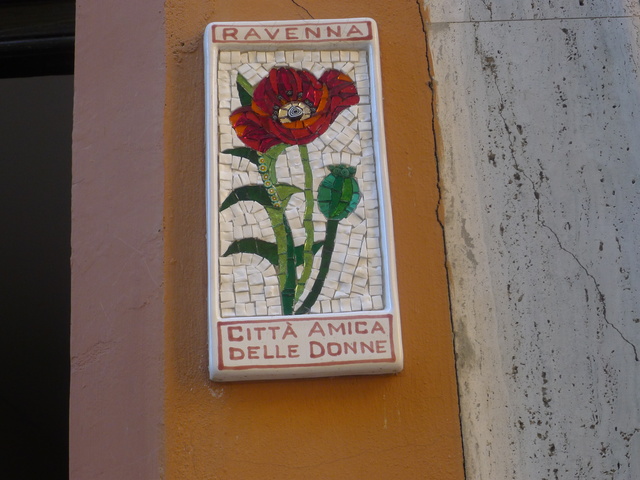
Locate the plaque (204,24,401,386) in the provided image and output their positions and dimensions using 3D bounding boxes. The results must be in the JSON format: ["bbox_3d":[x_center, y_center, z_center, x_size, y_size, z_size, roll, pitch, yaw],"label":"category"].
[{"bbox_3d":[-0.024,-0.054,1.426,0.200,0.415,0.030,-2,-22,-2],"label":"plaque"}]

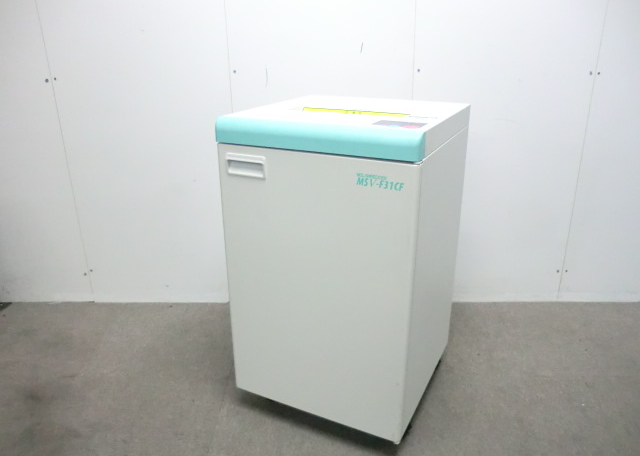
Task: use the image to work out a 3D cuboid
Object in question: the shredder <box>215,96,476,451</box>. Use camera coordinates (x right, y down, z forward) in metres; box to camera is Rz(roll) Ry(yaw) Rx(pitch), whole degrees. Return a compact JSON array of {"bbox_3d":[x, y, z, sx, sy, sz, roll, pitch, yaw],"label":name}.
[{"bbox_3d":[0.099,0.092,1.643,0.577,0.940,0.568,10,23,24],"label":"shredder"}]

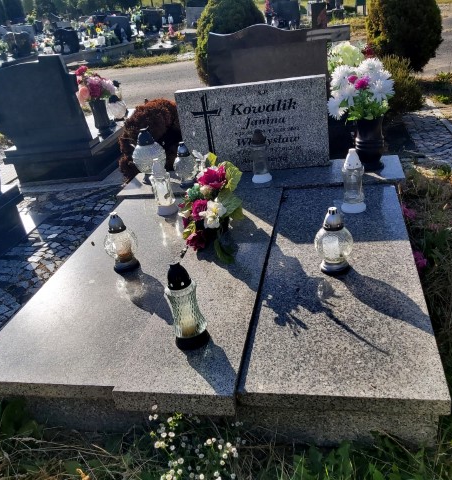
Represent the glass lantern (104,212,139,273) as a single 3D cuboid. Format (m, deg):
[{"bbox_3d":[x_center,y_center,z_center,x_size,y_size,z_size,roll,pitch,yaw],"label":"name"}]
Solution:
[{"bbox_3d":[-0.467,0.005,2.127,0.143,0.262,0.143,-2,28,14],"label":"glass lantern"}]

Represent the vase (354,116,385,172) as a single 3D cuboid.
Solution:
[{"bbox_3d":[0.804,-0.536,2.681,0.149,0.276,0.149,-2,28,14],"label":"vase"}]

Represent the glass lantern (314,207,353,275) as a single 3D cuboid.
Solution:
[{"bbox_3d":[0.408,0.000,1.823,0.139,0.250,0.139,-2,29,14],"label":"glass lantern"}]

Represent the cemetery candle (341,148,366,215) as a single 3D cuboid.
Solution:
[{"bbox_3d":[0.587,-0.268,2.214,0.117,0.296,0.117,-2,29,14],"label":"cemetery candle"}]

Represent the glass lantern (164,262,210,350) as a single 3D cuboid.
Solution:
[{"bbox_3d":[-0.120,0.219,1.538,0.105,0.297,0.105,-2,29,14],"label":"glass lantern"}]

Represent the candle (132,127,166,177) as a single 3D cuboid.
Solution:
[{"bbox_3d":[-0.482,-0.551,3.022,0.187,0.289,0.187,-2,29,14],"label":"candle"}]

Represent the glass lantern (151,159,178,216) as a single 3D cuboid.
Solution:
[{"bbox_3d":[-0.341,-0.287,2.610,0.113,0.294,0.113,-2,28,14],"label":"glass lantern"}]

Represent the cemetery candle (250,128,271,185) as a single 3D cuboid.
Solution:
[{"bbox_3d":[0.196,-0.481,2.739,0.111,0.296,0.111,-2,28,14],"label":"cemetery candle"}]

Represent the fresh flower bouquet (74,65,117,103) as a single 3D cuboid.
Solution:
[{"bbox_3d":[-1.082,-1.280,3.971,0.333,0.281,0.312,-2,29,14],"label":"fresh flower bouquet"}]

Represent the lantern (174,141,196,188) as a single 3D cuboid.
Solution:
[{"bbox_3d":[-0.243,-0.450,2.844,0.128,0.268,0.128,-2,28,14],"label":"lantern"}]

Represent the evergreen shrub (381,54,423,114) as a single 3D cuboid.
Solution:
[{"bbox_3d":[1.455,-1.297,4.083,0.406,0.489,0.406,-2,29,14],"label":"evergreen shrub"}]

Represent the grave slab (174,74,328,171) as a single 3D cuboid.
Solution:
[{"bbox_3d":[0.164,-0.678,2.906,0.885,0.493,0.072,-2,23,14],"label":"grave slab"}]

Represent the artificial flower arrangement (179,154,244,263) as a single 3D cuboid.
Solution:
[{"bbox_3d":[-0.060,-0.131,2.021,0.265,0.437,0.250,-2,29,14],"label":"artificial flower arrangement"}]

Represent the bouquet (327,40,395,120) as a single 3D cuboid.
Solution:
[{"bbox_3d":[0.714,-0.822,2.541,0.330,0.360,0.310,-2,28,14],"label":"bouquet"}]

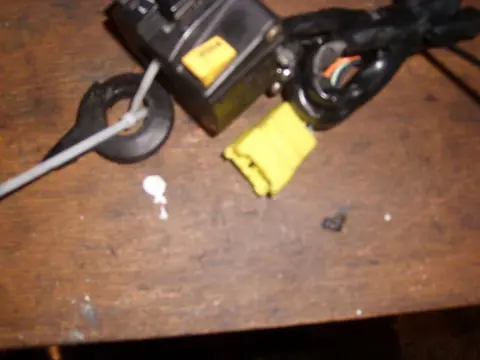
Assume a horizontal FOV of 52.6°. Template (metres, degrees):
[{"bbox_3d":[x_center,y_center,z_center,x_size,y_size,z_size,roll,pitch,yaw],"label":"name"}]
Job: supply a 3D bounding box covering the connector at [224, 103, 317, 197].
[{"bbox_3d":[0.017,-0.016,0.250,0.039,0.013,0.029,-40,76,-14],"label":"connector"}]

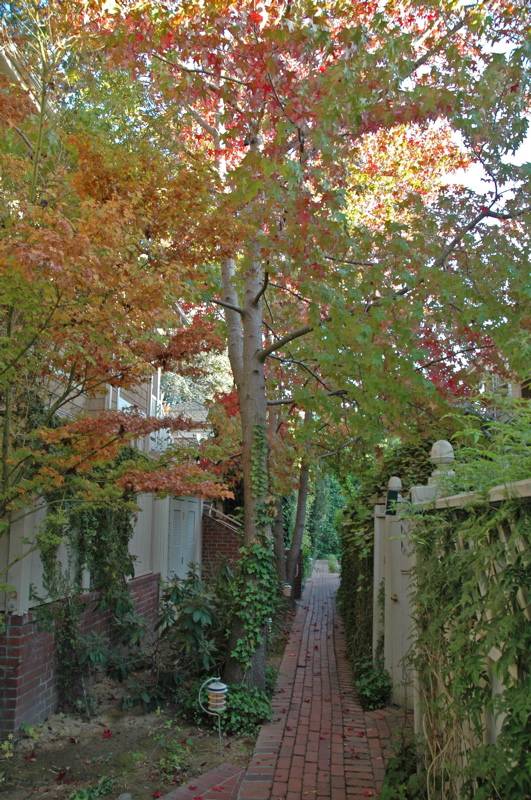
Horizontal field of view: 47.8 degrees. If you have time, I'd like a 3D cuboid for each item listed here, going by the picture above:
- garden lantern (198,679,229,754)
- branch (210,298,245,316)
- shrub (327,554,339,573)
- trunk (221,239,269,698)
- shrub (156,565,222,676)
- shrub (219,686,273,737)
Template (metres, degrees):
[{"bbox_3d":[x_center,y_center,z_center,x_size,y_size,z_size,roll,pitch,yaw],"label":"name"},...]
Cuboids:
[{"bbox_3d":[-0.377,2.288,4.370,0.200,0.465,0.145,1,-11,0],"label":"garden lantern"},{"bbox_3d":[-0.390,-0.960,6.220,0.350,0.140,0.160,1,-11,0],"label":"branch"},{"bbox_3d":[1.990,4.860,17.800,0.330,0.490,0.360,1,-11,0],"label":"shrub"},{"bbox_3d":[-0.205,0.600,6.140,0.460,4.400,0.400,1,-11,0],"label":"trunk"},{"bbox_3d":[-0.770,2.280,6.190,0.610,1.060,0.620,1,-11,0],"label":"shrub"},{"bbox_3d":[-0.158,2.570,4.970,0.440,0.260,0.480,1,-11,0],"label":"shrub"}]

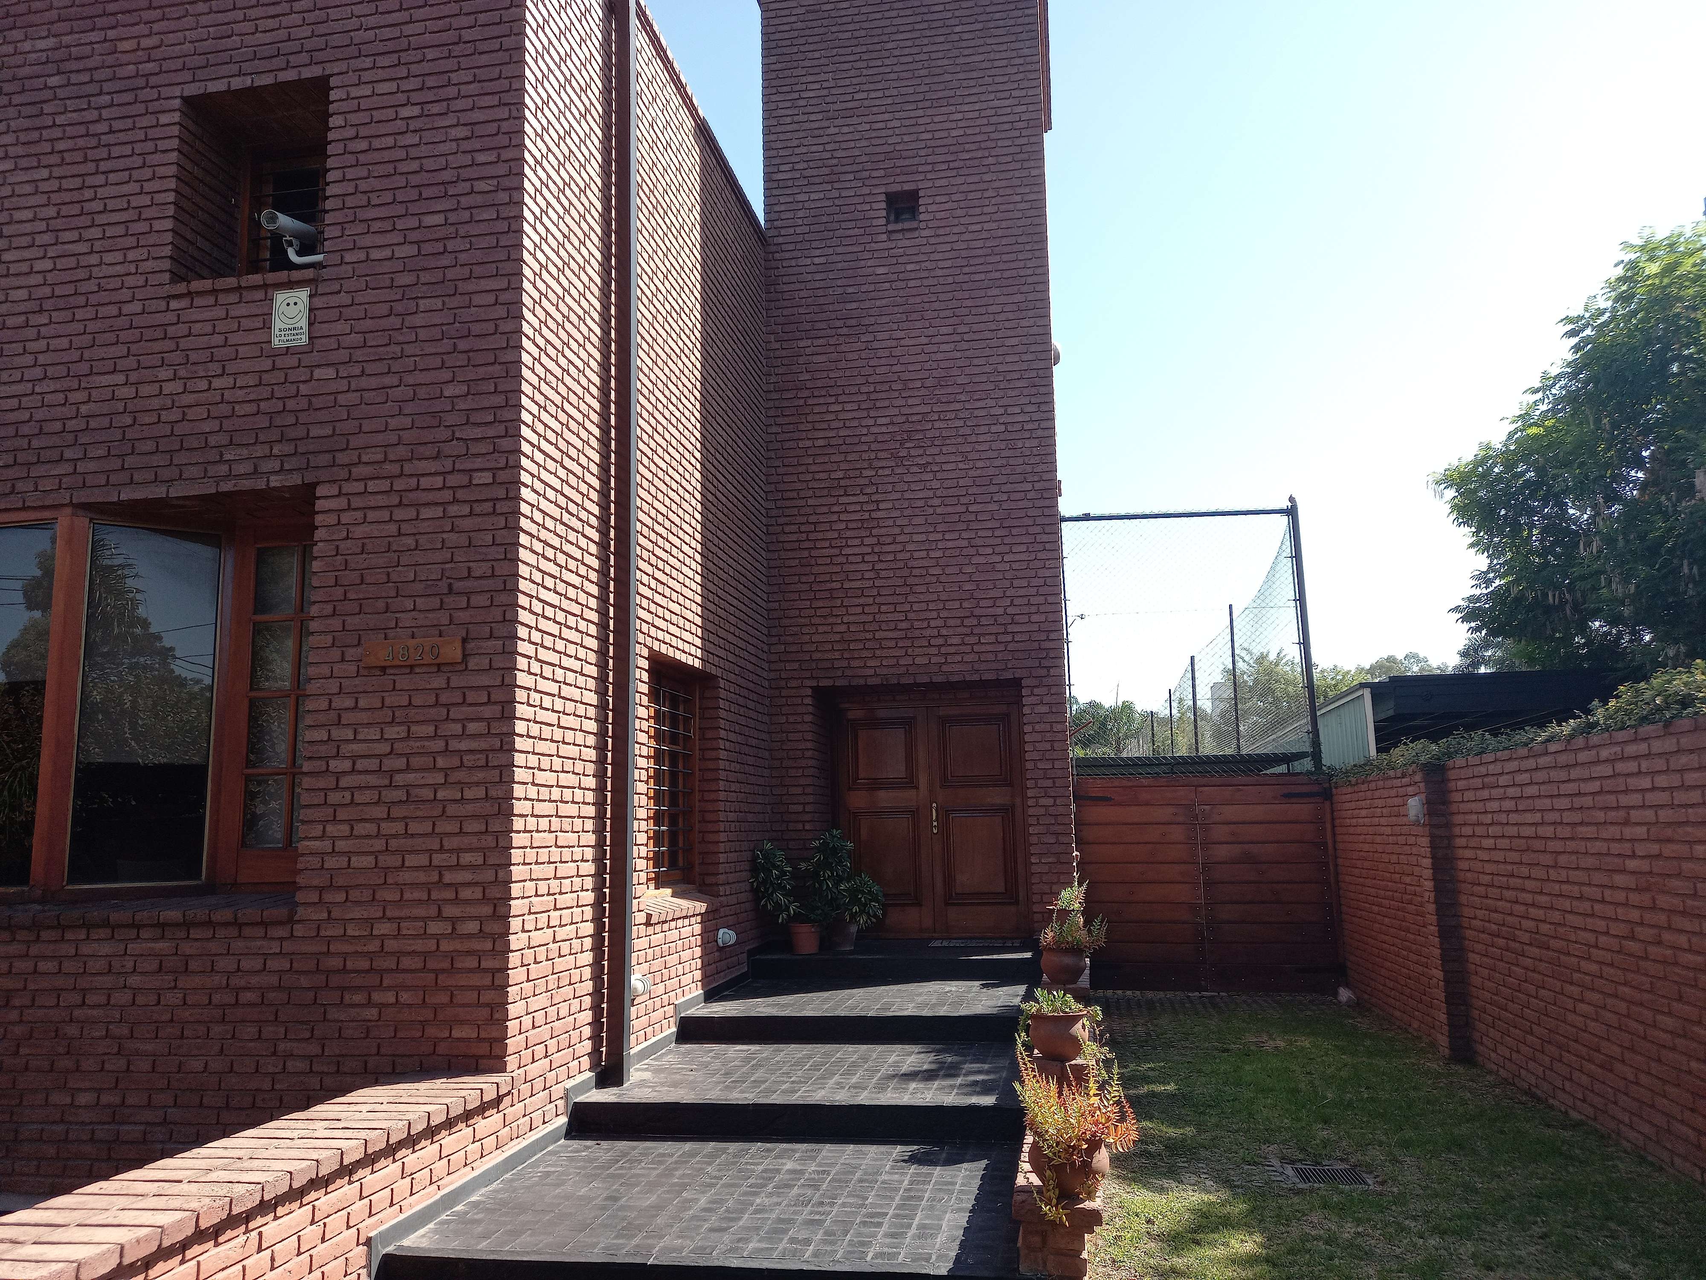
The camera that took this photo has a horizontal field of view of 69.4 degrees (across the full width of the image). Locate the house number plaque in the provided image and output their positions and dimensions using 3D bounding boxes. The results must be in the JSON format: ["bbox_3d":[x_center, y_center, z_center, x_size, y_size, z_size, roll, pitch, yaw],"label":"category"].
[{"bbox_3d":[-2.057,0.056,5.734,0.490,0.118,0.022,-3,-9,9],"label":"house number plaque"}]

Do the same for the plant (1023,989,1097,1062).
[{"bbox_3d":[0.969,1.781,5.763,0.320,0.330,0.300,-3,-9,9],"label":"plant"}]

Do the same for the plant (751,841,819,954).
[{"bbox_3d":[-0.529,2.049,9.861,0.500,0.880,0.480,-3,-9,9],"label":"plant"}]

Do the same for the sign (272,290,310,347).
[{"bbox_3d":[-2.799,-1.606,6.131,0.190,0.295,0.010,-3,-9,9],"label":"sign"}]

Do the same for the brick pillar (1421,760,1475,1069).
[{"bbox_3d":[4.129,1.893,8.674,0.170,2.030,0.270,-3,-9,9],"label":"brick pillar"}]

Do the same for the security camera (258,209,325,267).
[{"bbox_3d":[-2.794,-2.018,6.277,0.270,0.280,0.330,-4,1,11],"label":"security camera"}]

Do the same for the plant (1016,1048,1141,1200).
[{"bbox_3d":[0.745,1.611,4.134,0.370,0.460,0.340,-3,-9,9],"label":"plant"}]

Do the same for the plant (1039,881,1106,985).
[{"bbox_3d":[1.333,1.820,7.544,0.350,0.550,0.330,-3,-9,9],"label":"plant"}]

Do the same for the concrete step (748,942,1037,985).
[{"bbox_3d":[0.385,2.542,9.820,2.180,0.165,1.450,-3,-9,9],"label":"concrete step"}]

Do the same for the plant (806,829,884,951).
[{"bbox_3d":[-0.074,2.020,10.044,0.600,0.970,0.550,-3,-9,9],"label":"plant"}]

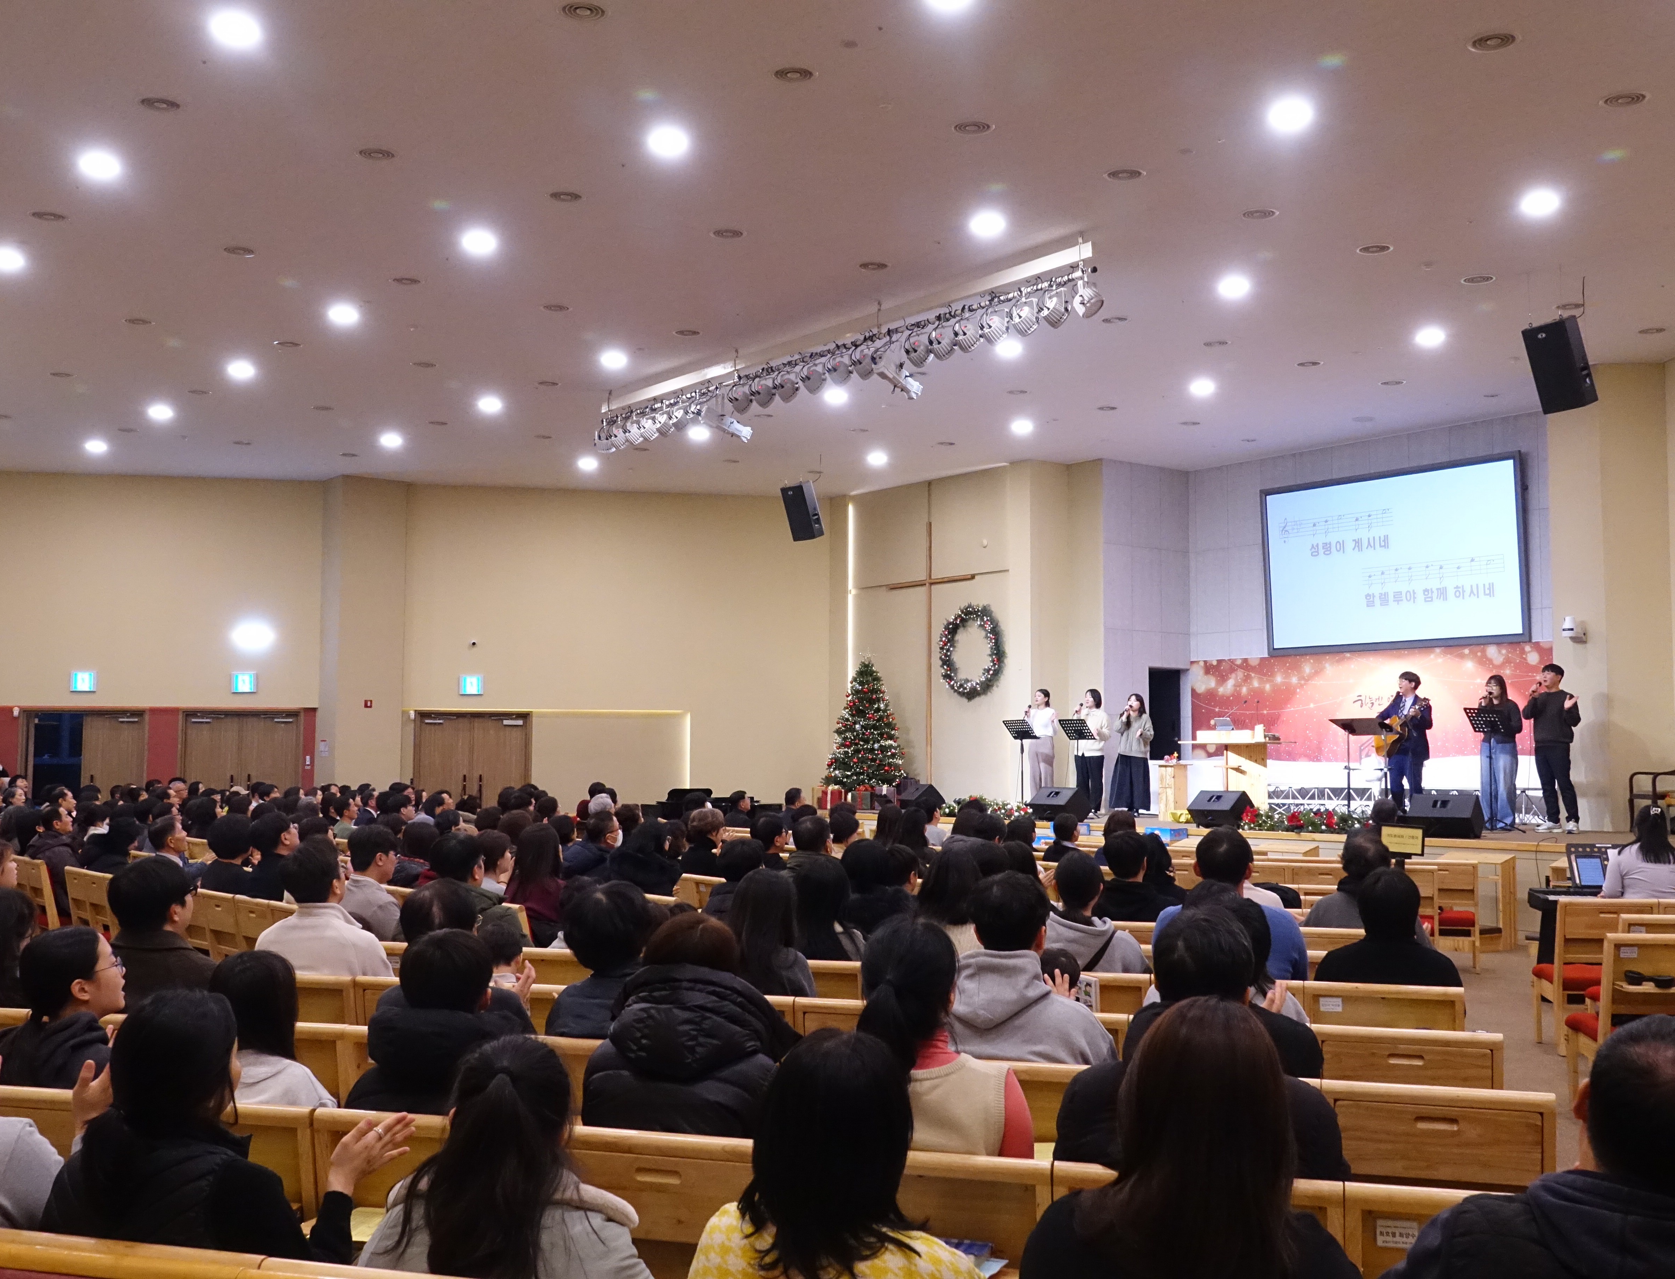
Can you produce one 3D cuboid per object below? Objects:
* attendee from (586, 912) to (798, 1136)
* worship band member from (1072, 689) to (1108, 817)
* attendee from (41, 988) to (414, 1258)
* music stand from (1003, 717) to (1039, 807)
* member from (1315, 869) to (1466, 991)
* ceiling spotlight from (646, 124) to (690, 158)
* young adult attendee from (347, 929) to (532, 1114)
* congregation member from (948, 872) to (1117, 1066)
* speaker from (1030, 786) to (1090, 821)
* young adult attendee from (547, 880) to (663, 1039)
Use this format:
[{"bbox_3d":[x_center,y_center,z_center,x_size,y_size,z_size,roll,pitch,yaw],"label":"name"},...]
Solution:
[{"bbox_3d":[-0.225,1.216,3.740,0.530,1.232,0.770,-1,-4,19],"label":"attendee"},{"bbox_3d":[3.216,1.448,21.011,0.380,1.620,0.460,4,-6,-42],"label":"worship band member"},{"bbox_3d":[-1.044,1.194,3.012,0.580,1.174,0.770,-2,-5,26],"label":"attendee"},{"bbox_3d":[2.342,1.628,20.838,0.450,1.220,0.500,3,-5,-37],"label":"music stand"},{"bbox_3d":[2.175,1.499,6.450,0.530,1.240,0.740,-1,-4,19],"label":"member"},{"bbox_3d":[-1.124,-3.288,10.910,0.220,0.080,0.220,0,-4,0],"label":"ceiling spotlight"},{"bbox_3d":[-0.944,1.364,4.343,0.500,1.239,0.740,-1,-4,17],"label":"young adult attendee"},{"bbox_3d":[0.544,1.258,4.407,0.520,1.300,0.750,-1,-4,14],"label":"congregation member"},{"bbox_3d":[2.653,1.968,19.765,0.390,0.390,0.670,3,-5,-32],"label":"speaker"},{"bbox_3d":[-0.558,1.303,4.873,0.480,1.219,0.770,-1,-4,19],"label":"young adult attendee"}]

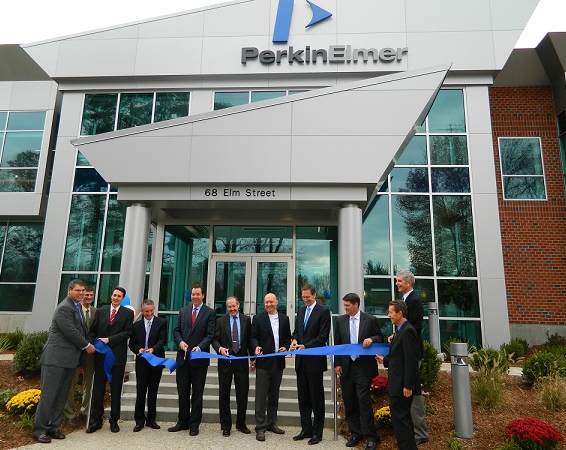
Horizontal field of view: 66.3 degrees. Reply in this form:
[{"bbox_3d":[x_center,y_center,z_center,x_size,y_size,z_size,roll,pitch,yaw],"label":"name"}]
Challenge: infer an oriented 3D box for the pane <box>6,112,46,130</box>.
[{"bbox_3d":[-9.613,-3.885,16.274,1.488,0.737,0.050,0,-12,4],"label":"pane"}]

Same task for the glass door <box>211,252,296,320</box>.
[{"bbox_3d":[-0.712,1.720,9.419,1.848,2.130,0.070,0,-12,4],"label":"glass door"}]

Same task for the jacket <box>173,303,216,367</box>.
[{"bbox_3d":[-1.181,1.461,5.781,0.510,0.810,0.310,-2,-12,15],"label":"jacket"}]

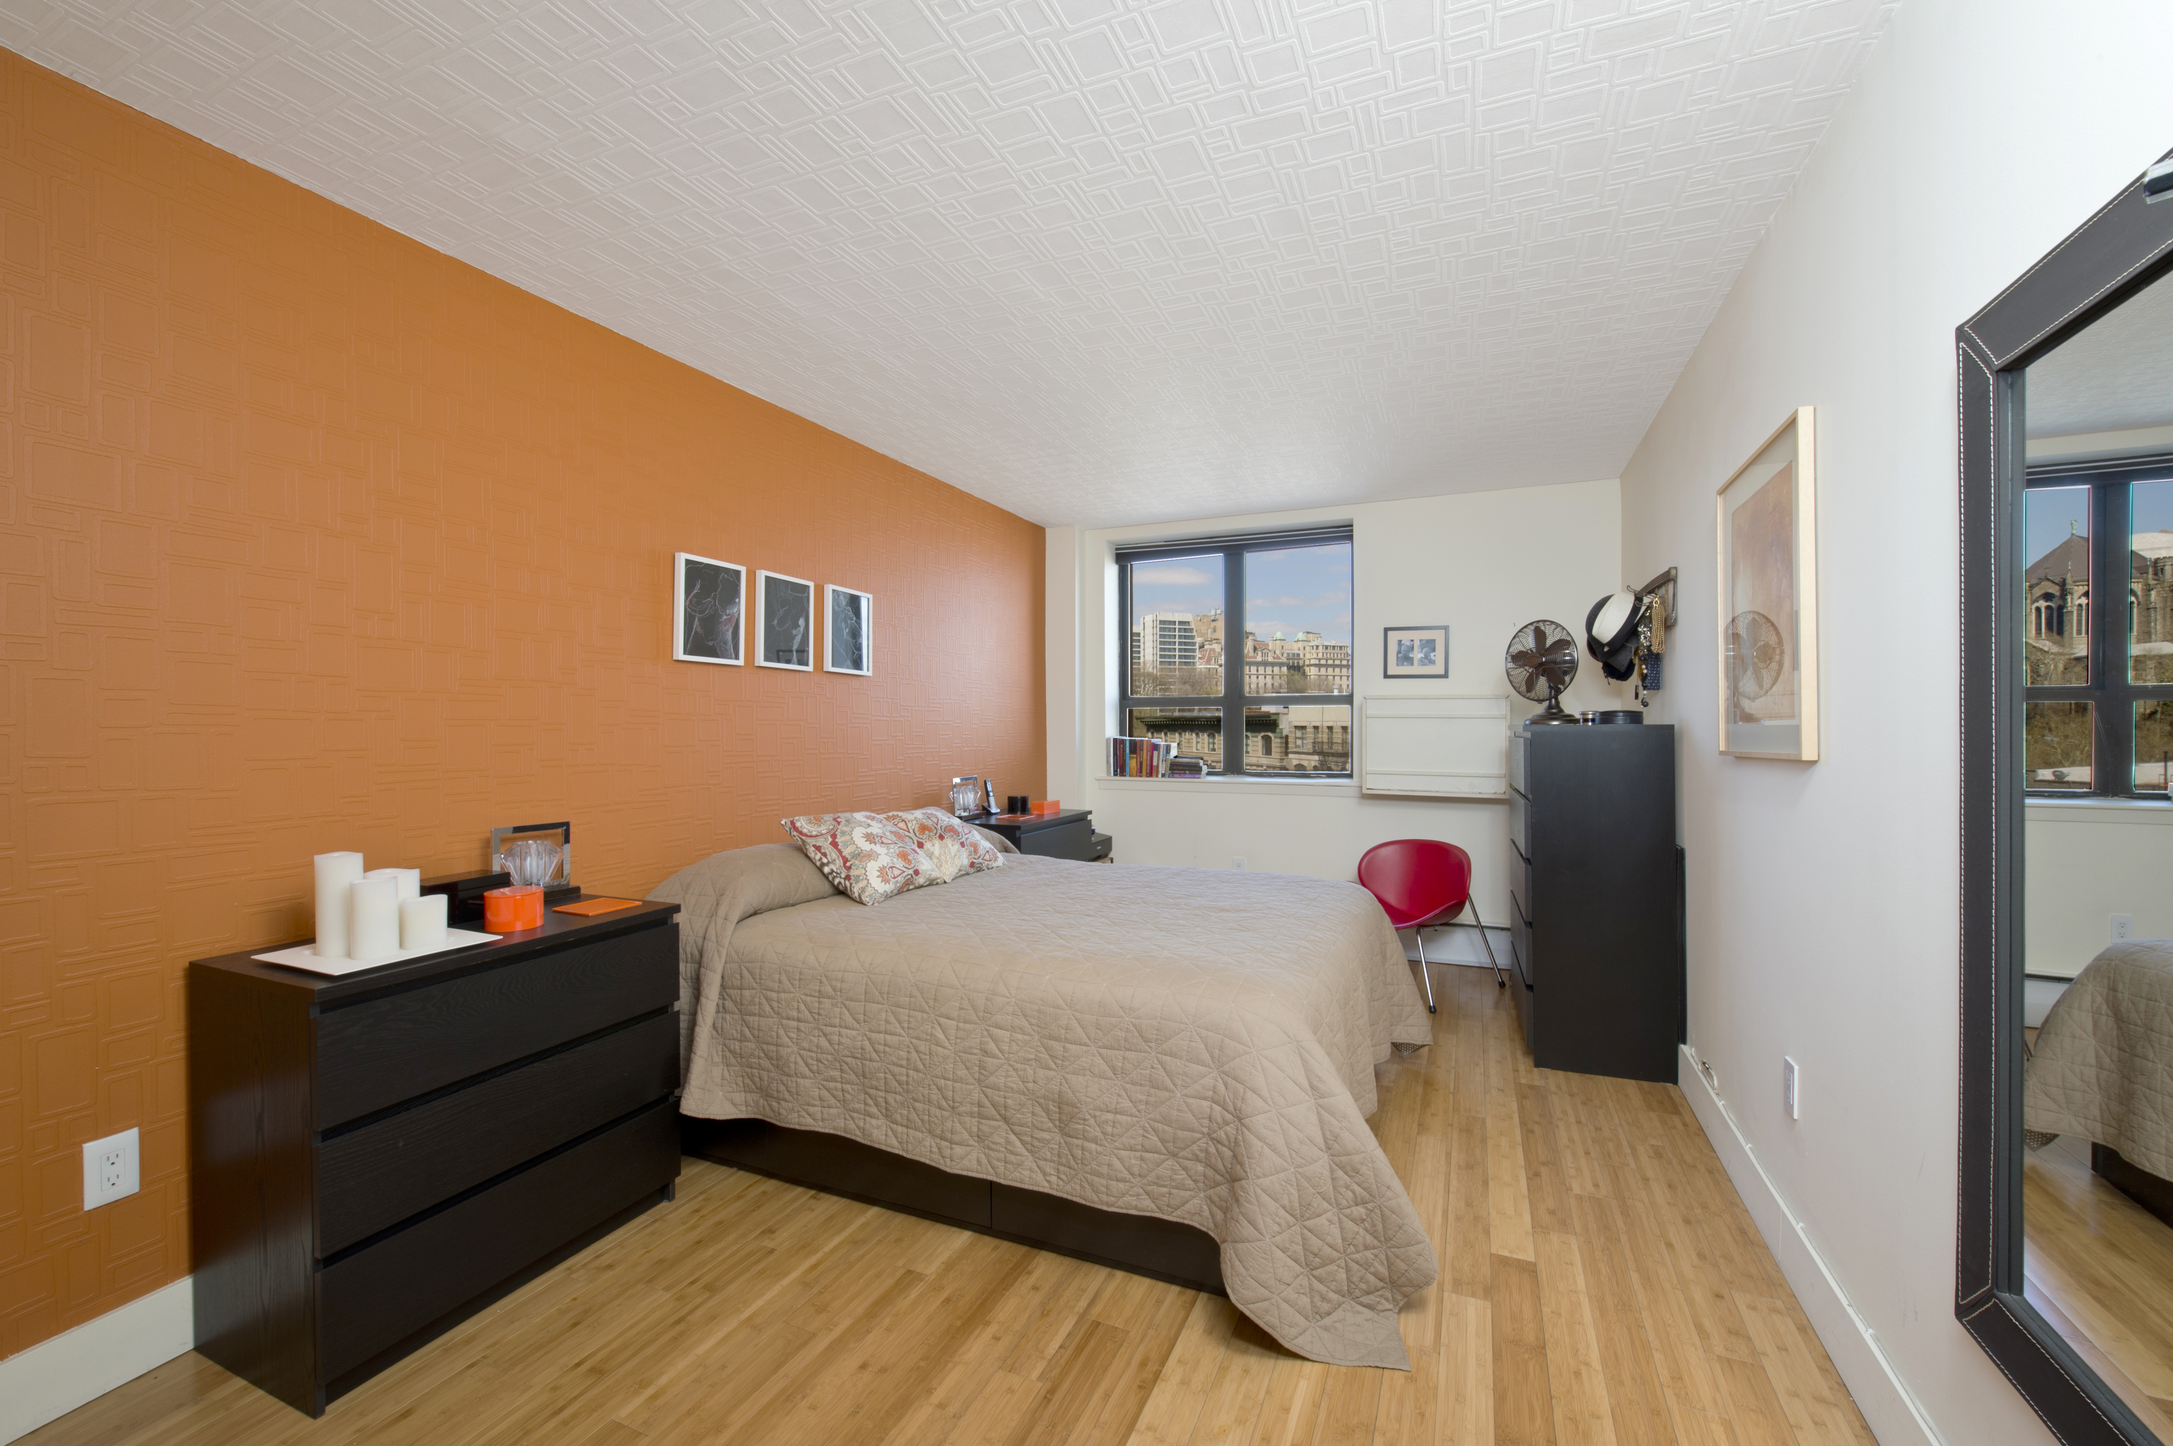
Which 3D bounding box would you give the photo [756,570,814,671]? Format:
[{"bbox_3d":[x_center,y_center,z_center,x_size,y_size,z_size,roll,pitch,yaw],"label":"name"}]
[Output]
[{"bbox_3d":[-1.159,-0.383,3.261,0.030,0.360,0.270,0,0,24],"label":"photo"}]

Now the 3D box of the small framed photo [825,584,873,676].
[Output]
[{"bbox_3d":[-0.986,-0.377,3.516,0.022,0.348,0.272,0,0,24],"label":"small framed photo"}]

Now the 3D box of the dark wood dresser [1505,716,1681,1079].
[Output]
[{"bbox_3d":[1.980,0.629,3.351,0.480,1.230,0.800,0,0,23],"label":"dark wood dresser"}]

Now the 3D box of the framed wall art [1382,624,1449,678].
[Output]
[{"bbox_3d":[1.751,-0.372,4.478,0.320,0.277,0.020,0,0,24],"label":"framed wall art"}]

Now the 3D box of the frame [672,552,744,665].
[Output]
[{"bbox_3d":[-1.304,-0.386,2.941,0.030,0.360,0.275,0,0,24],"label":"frame"}]

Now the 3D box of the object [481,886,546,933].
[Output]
[{"bbox_3d":[-1.370,0.446,2.024,0.118,0.087,0.118,0,0,24],"label":"object"}]

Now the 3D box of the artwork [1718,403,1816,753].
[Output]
[{"bbox_3d":[1.619,-0.280,2.026,0.030,0.720,0.645,0,0,25],"label":"artwork"}]

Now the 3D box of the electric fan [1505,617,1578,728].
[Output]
[{"bbox_3d":[1.899,-0.209,3.501,0.250,0.445,0.340,0,0,-28],"label":"electric fan"}]

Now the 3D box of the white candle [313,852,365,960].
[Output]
[{"bbox_3d":[-1.531,0.373,1.733,0.073,0.202,0.073,0,0,24],"label":"white candle"}]

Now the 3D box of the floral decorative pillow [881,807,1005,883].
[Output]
[{"bbox_3d":[-0.630,0.509,3.560,0.450,0.130,0.470,35,14,20],"label":"floral decorative pillow"}]

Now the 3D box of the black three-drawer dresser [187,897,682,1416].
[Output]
[{"bbox_3d":[-1.443,0.876,1.983,0.480,0.780,0.790,0,0,24],"label":"black three-drawer dresser"}]

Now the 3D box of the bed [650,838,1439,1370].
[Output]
[{"bbox_3d":[-0.036,0.840,2.883,2.320,0.840,1.790,0,0,24],"label":"bed"}]

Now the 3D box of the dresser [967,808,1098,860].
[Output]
[{"bbox_3d":[-0.349,0.860,4.160,0.480,0.780,0.800,0,0,24],"label":"dresser"}]

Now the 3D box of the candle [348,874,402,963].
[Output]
[{"bbox_3d":[-1.449,0.397,1.720,0.074,0.154,0.074,0,0,24],"label":"candle"}]

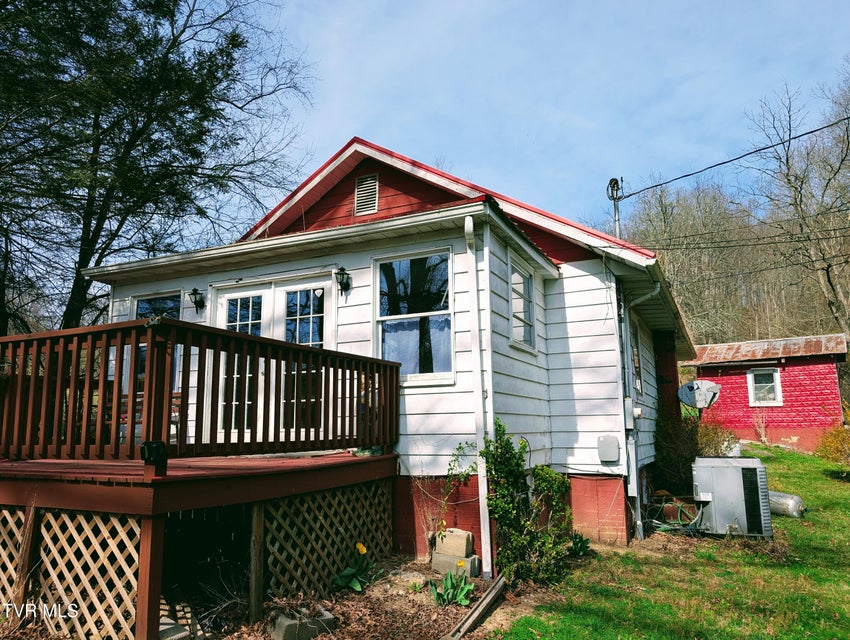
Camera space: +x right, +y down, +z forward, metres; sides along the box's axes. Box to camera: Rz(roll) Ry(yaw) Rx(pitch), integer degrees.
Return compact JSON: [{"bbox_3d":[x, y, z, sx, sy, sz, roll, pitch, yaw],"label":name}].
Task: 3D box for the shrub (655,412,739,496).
[{"bbox_3d":[4.690,2.290,10.263,1.300,1.400,1.200,-5,-11,25],"label":"shrub"}]

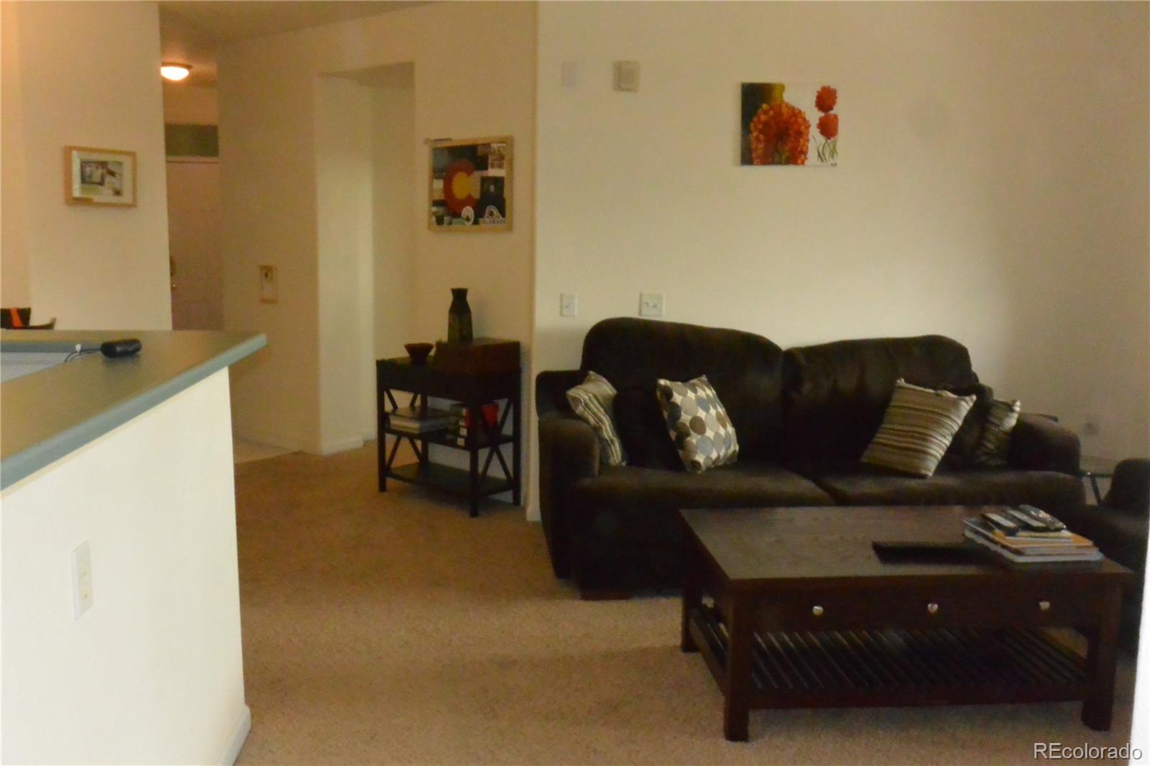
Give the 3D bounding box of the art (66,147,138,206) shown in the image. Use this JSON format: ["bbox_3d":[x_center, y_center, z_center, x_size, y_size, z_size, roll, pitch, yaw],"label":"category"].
[{"bbox_3d":[-2.289,-0.993,5.104,0.030,0.272,0.328,9,12,43],"label":"art"}]

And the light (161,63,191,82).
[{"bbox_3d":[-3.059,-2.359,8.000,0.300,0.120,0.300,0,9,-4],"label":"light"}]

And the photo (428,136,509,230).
[{"bbox_3d":[-0.544,-1.010,5.377,0.645,0.469,0.025,9,12,43],"label":"photo"}]

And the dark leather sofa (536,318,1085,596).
[{"bbox_3d":[0.958,0.292,4.703,2.235,1.020,1.063,1,9,-2],"label":"dark leather sofa"}]

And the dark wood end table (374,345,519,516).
[{"bbox_3d":[-0.679,0.225,5.668,0.780,0.810,0.351,9,12,41],"label":"dark wood end table"}]

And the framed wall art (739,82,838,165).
[{"bbox_3d":[1.037,-1.241,5.063,0.474,0.392,0.030,1,9,-2],"label":"framed wall art"}]

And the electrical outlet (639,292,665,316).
[{"bbox_3d":[0.378,-0.384,5.180,0.120,0.115,0.012,1,9,-2],"label":"electrical outlet"}]

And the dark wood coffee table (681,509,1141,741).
[{"bbox_3d":[1.016,0.748,3.463,1.209,0.500,0.737,0,9,-6],"label":"dark wood coffee table"}]

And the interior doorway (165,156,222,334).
[{"bbox_3d":[-3.303,-1.010,9.603,0.970,2.060,0.100,0,9,-4],"label":"interior doorway"}]

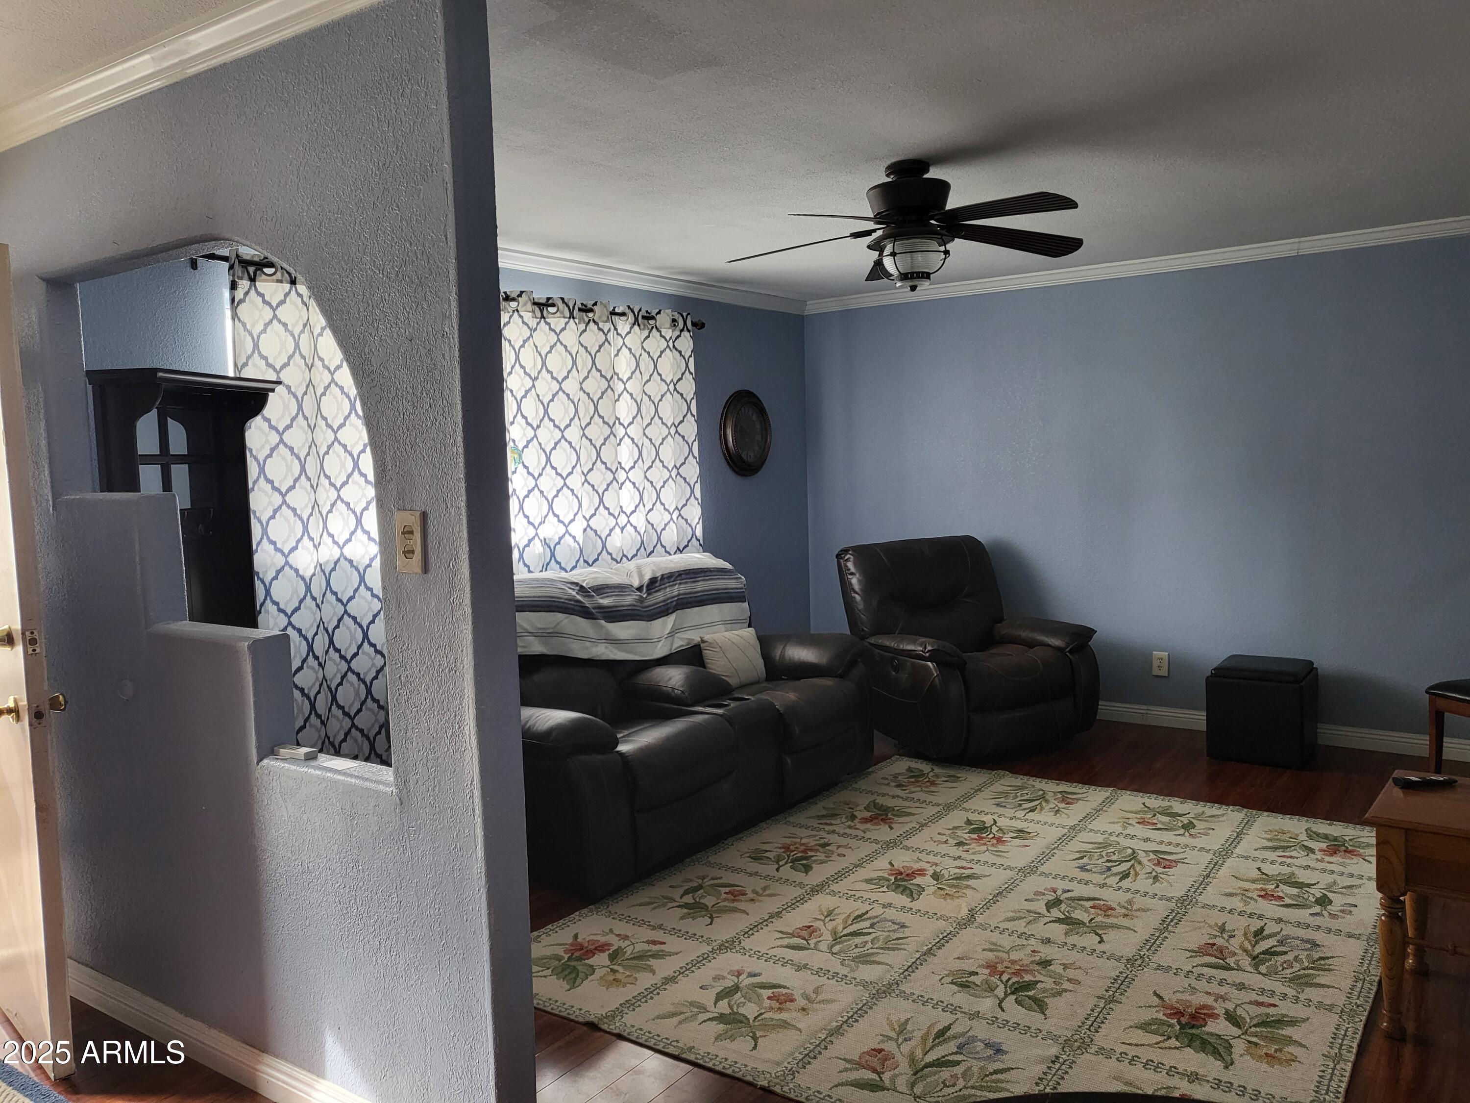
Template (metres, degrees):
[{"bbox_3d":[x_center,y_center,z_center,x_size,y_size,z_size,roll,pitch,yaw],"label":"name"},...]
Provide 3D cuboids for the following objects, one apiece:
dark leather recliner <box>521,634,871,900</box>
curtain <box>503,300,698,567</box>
[{"bbox_3d":[-0.303,0.596,4.785,0.980,1.000,2.020,2,6,37],"label":"dark leather recliner"},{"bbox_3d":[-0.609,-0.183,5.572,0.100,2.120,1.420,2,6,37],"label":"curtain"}]

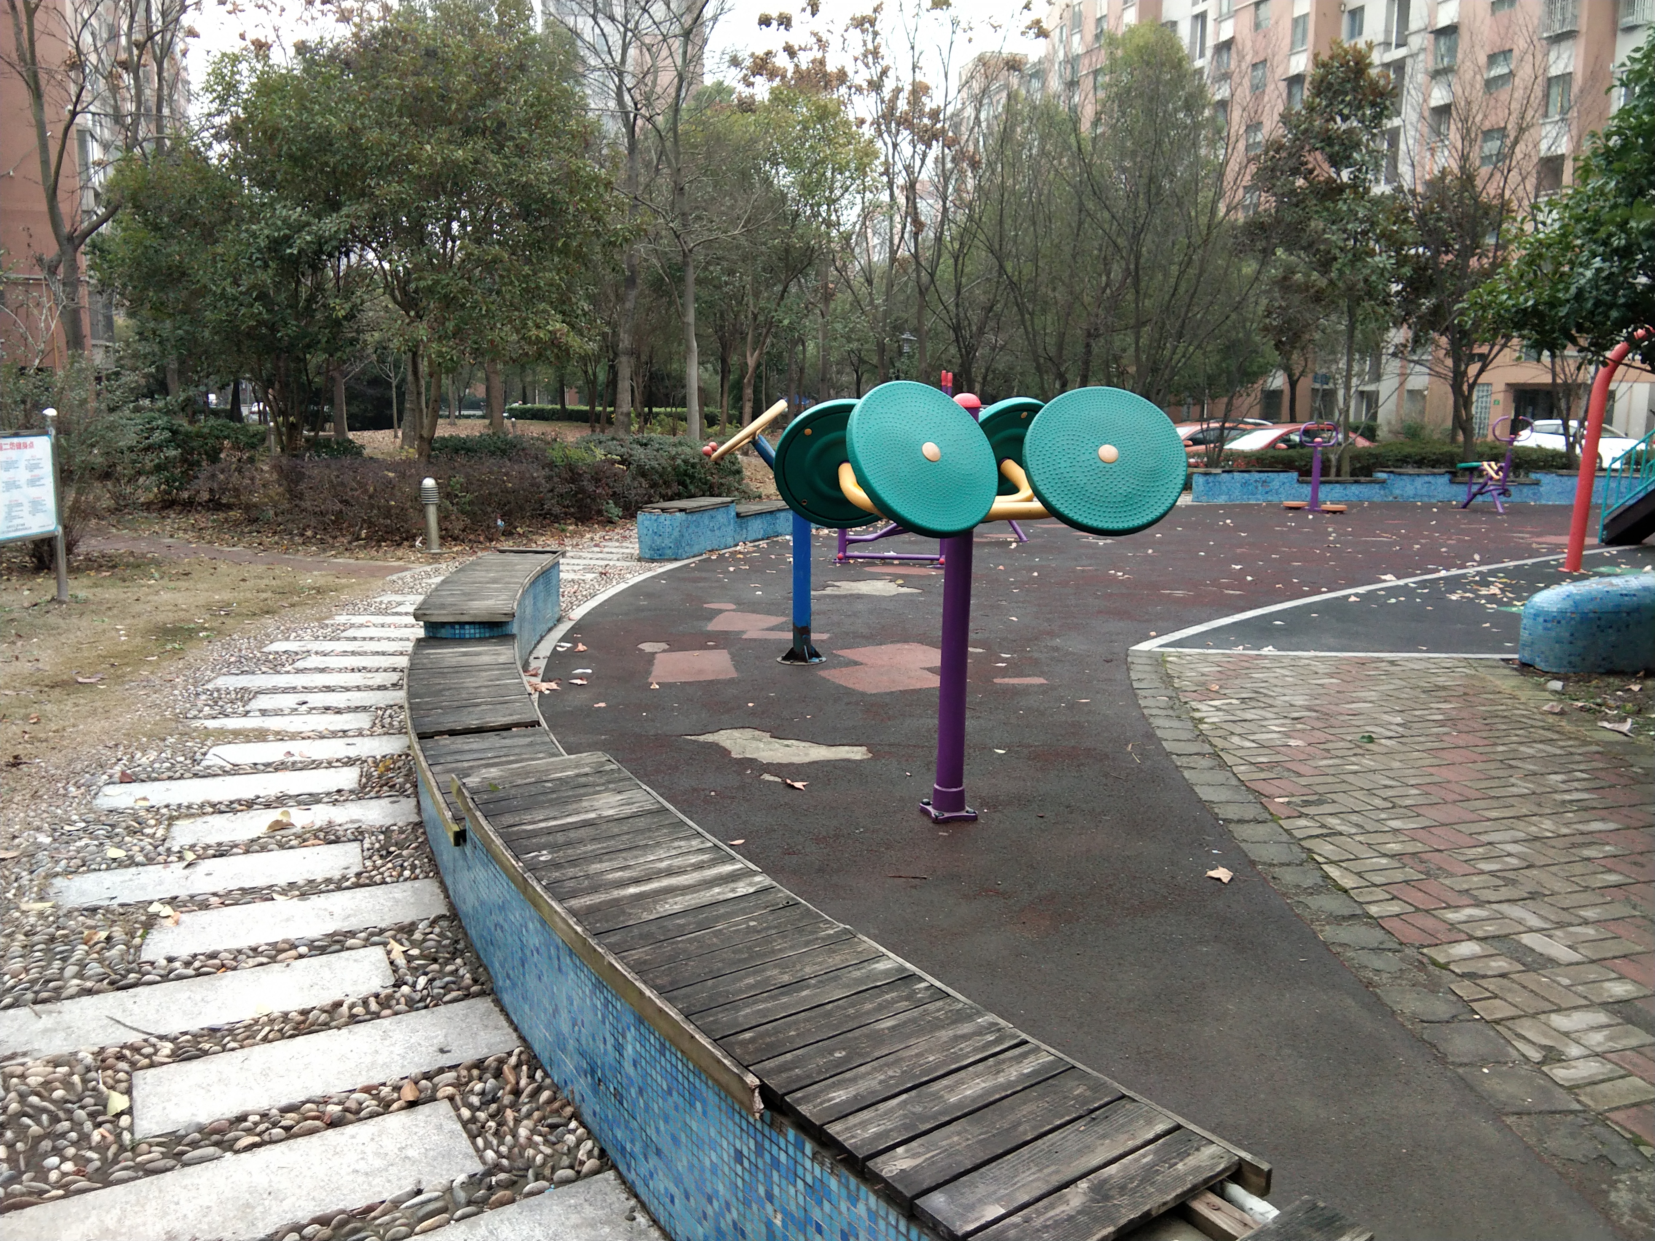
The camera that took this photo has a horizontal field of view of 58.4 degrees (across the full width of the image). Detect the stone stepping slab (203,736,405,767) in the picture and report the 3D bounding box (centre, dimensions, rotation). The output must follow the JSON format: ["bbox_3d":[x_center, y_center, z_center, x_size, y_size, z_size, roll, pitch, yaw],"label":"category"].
[{"bbox_3d":[-2.172,0.572,6.258,0.830,0.050,0.323,-2,9,-18],"label":"stone stepping slab"}]

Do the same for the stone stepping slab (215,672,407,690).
[{"bbox_3d":[-2.694,0.336,7.706,0.930,0.050,0.315,-1,9,-9],"label":"stone stepping slab"}]

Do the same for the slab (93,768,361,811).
[{"bbox_3d":[-2.201,0.649,5.488,0.894,0.060,0.298,-3,10,-22],"label":"slab"}]

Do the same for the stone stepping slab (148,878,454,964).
[{"bbox_3d":[-1.501,0.875,4.237,0.793,0.060,0.307,-4,11,-27],"label":"stone stepping slab"}]

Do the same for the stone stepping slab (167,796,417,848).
[{"bbox_3d":[-1.825,0.720,5.115,0.802,0.060,0.281,-3,10,-24],"label":"stone stepping slab"}]

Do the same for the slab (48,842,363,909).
[{"bbox_3d":[-1.941,0.824,4.690,0.910,0.050,0.302,-4,10,-26],"label":"slab"}]

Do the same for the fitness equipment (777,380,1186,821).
[{"bbox_3d":[0.438,-0.059,5.022,1.100,1.480,1.150,-1,10,-14],"label":"fitness equipment"}]

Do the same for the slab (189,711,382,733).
[{"bbox_3d":[-2.524,0.491,6.739,0.890,0.050,0.288,-1,9,-11],"label":"slab"}]

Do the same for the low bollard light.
[{"bbox_3d":[-3.417,-0.927,12.845,0.155,0.670,0.155,1,9,0],"label":"low bollard light"}]

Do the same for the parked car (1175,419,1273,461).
[{"bbox_3d":[8.206,-3.845,34.319,4.450,1.460,1.760,-3,10,-24],"label":"parked car"}]

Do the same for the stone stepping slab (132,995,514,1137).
[{"bbox_3d":[-1.137,1.037,3.418,0.840,0.050,0.314,-5,11,-32],"label":"stone stepping slab"}]

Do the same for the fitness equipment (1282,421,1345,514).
[{"bbox_3d":[6.087,-1.943,18.509,0.870,1.120,0.400,7,11,30],"label":"fitness equipment"}]

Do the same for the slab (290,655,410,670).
[{"bbox_3d":[-2.501,0.256,8.227,0.800,0.050,0.323,0,9,-6],"label":"slab"}]

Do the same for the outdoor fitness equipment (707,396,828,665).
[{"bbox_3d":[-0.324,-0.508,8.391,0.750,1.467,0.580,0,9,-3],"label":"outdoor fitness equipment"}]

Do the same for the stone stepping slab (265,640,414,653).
[{"bbox_3d":[-2.796,0.176,8.702,0.920,0.050,0.323,0,9,-6],"label":"stone stepping slab"}]

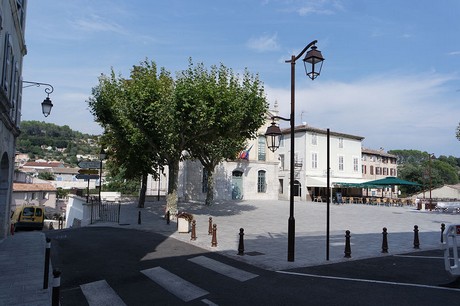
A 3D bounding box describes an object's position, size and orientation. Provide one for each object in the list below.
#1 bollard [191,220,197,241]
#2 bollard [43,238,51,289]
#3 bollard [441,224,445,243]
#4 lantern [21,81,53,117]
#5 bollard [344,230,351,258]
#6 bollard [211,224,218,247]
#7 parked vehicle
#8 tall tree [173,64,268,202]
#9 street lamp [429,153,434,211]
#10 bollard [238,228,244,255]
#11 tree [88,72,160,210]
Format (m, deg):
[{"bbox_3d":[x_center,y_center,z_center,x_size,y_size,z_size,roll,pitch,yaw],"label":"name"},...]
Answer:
[{"bbox_3d":[-1.510,3.236,12.799,0.180,0.820,0.180,1,-5,0],"label":"bollard"},{"bbox_3d":[-3.450,2.098,5.815,0.100,0.950,0.100,1,-5,0],"label":"bollard"},{"bbox_3d":[8.100,3.117,11.703,0.180,0.820,0.180,1,-5,0],"label":"bollard"},{"bbox_3d":[-7.812,-2.223,12.500,1.150,1.400,0.460,4,-6,-30],"label":"lantern"},{"bbox_3d":[3.528,2.742,9.212,0.180,0.820,0.180,1,-5,0],"label":"bollard"},{"bbox_3d":[-0.552,3.011,11.147,0.180,0.820,0.180,1,-5,0],"label":"bollard"},{"bbox_3d":[-16.400,5.000,24.600,4.050,1.820,1.700,-4,-7,45],"label":"parked vehicle"},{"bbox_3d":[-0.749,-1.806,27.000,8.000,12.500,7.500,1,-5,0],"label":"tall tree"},{"bbox_3d":[18.094,2.633,27.589,0.650,5.200,0.450,1,-5,0],"label":"street lamp"},{"bbox_3d":[0.372,2.696,9.273,0.180,0.820,0.180,1,-5,0],"label":"bollard"},{"bbox_3d":[-8.697,-1.207,25.500,6.500,11.500,6.500,1,-5,0],"label":"tree"}]

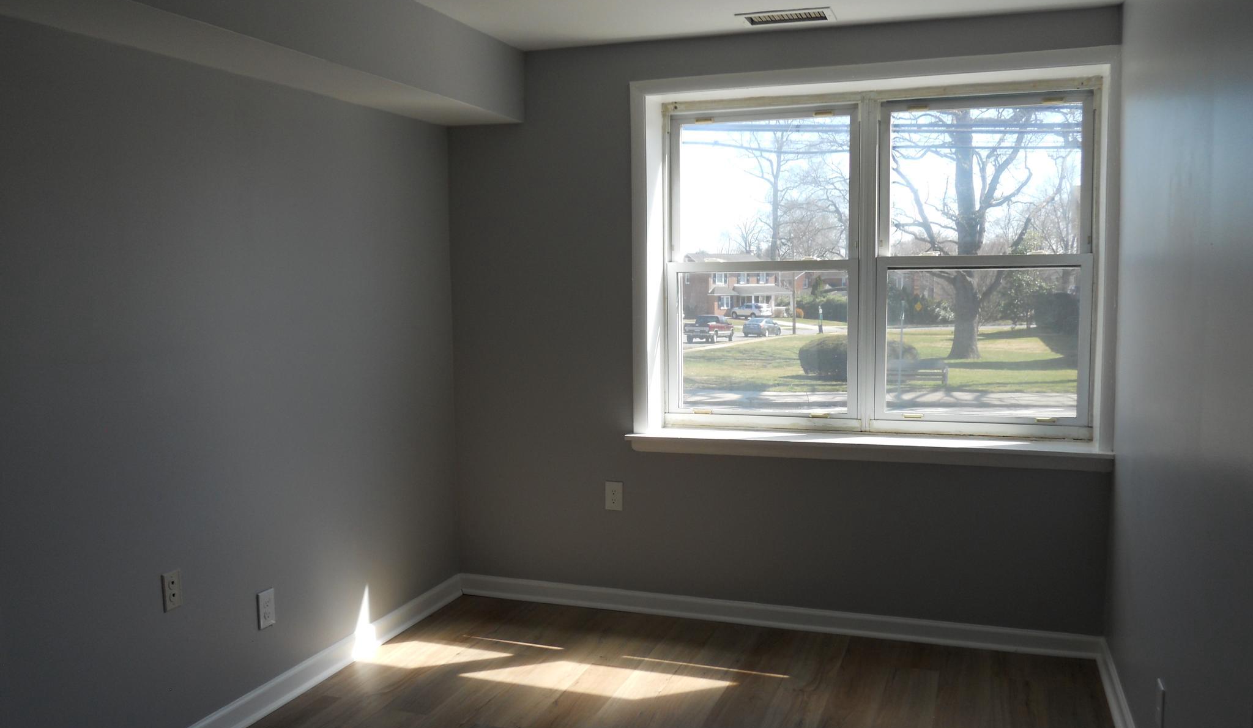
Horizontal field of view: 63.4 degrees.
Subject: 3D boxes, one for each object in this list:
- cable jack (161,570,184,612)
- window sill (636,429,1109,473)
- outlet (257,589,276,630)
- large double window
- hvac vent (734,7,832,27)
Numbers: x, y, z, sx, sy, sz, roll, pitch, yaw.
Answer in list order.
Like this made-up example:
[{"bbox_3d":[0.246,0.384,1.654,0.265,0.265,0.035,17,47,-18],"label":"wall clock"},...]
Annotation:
[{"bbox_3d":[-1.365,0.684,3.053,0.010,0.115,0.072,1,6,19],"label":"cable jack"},{"bbox_3d":[0.940,0.345,4.187,1.902,0.075,0.267,1,6,19],"label":"window sill"},{"bbox_3d":[-1.226,0.836,3.457,0.010,0.123,0.078,1,6,19],"label":"outlet"},{"bbox_3d":[1.007,-0.416,4.269,1.768,1.424,0.090,1,6,19],"label":"large double window"},{"bbox_3d":[0.600,-1.303,3.822,0.349,0.014,0.200,1,6,19],"label":"hvac vent"}]

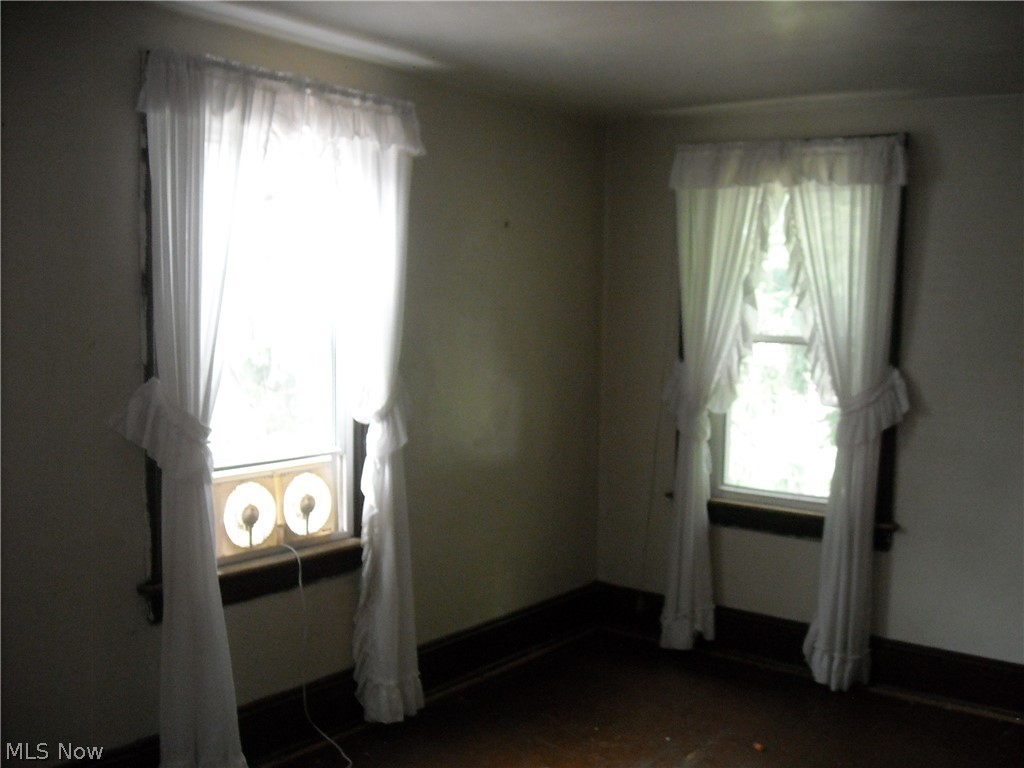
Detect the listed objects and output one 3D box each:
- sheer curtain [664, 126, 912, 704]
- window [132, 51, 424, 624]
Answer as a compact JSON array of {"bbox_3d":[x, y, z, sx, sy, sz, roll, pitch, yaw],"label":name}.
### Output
[{"bbox_3d":[1.089,0.106,4.285,1.030,2.195,0.150,3,5,39],"label":"sheer curtain"},{"bbox_3d":[-0.746,-0.147,3.445,0.130,1.685,1.050,3,5,39],"label":"window"}]

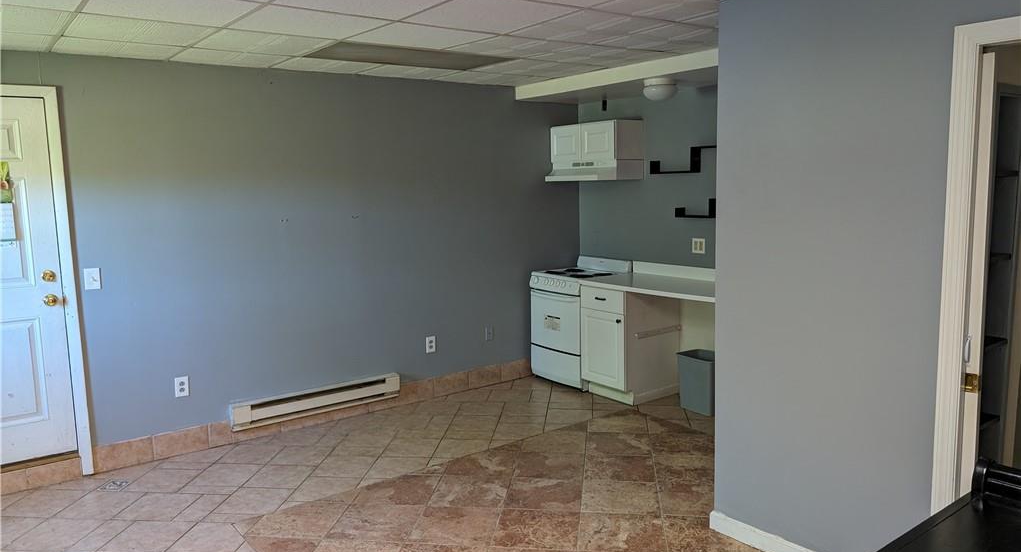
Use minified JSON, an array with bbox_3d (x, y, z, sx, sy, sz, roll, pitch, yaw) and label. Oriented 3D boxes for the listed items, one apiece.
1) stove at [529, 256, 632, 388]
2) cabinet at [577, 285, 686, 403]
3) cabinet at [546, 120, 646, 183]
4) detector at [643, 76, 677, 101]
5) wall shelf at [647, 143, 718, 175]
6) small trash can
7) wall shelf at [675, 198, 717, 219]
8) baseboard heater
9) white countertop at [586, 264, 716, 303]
[{"bbox_3d":[0.609,0.387,6.005,0.635,1.010,0.610,-7,9,-38],"label":"stove"},{"bbox_3d":[0.958,0.497,5.607,0.610,0.876,0.457,-7,9,-38],"label":"cabinet"},{"bbox_3d":[0.669,-1.023,5.862,0.455,0.480,0.750,-7,9,-38],"label":"cabinet"},{"bbox_3d":[1.046,-1.288,4.932,0.250,0.138,0.250,-1,7,0],"label":"detector"},{"bbox_3d":[1.350,-0.866,5.306,0.105,0.192,0.660,-7,9,-38],"label":"wall shelf"},{"bbox_3d":[1.418,0.778,5.184,0.250,0.405,0.320,-7,9,-38],"label":"small trash can"},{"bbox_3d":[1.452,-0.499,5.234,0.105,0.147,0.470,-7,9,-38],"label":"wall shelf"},{"bbox_3d":[-1.350,0.879,5.037,1.215,0.168,0.068,-6,9,-35],"label":"baseboard heater"},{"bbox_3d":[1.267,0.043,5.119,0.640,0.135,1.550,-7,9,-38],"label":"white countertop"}]

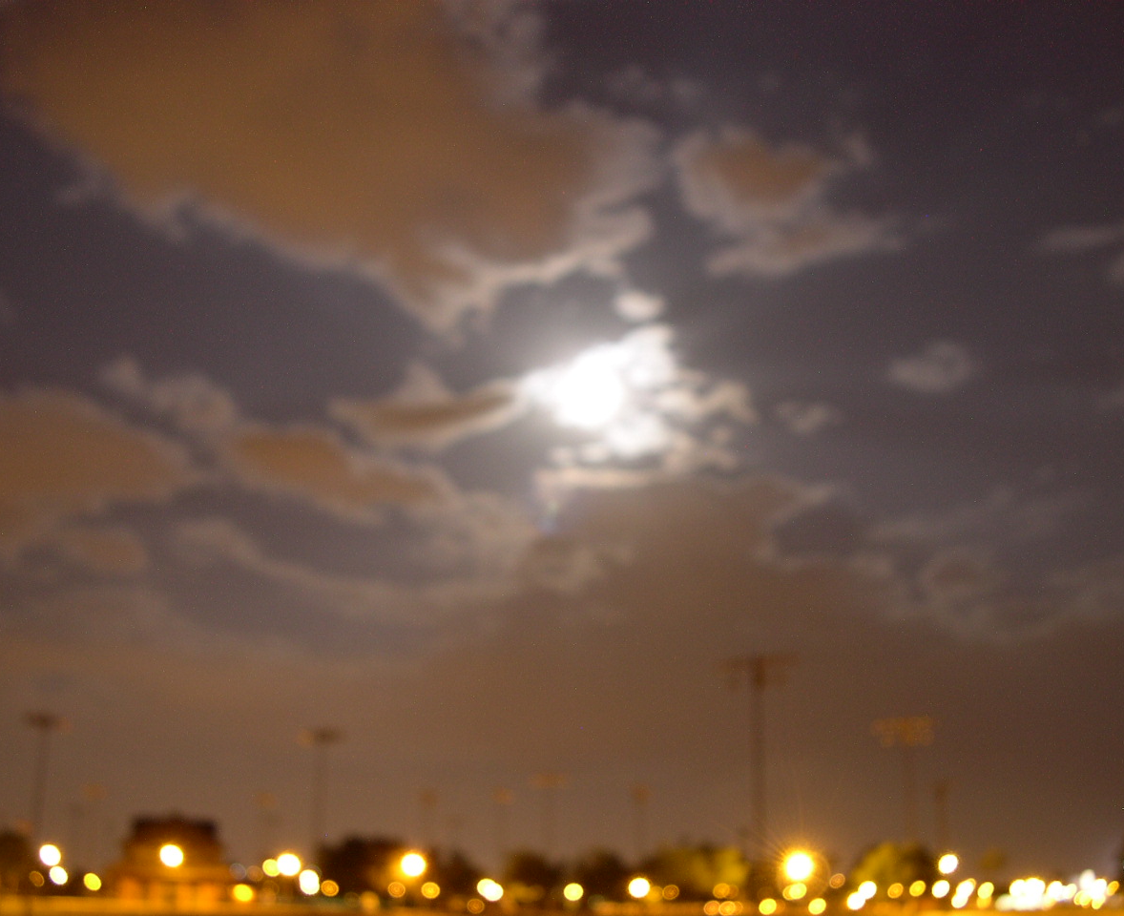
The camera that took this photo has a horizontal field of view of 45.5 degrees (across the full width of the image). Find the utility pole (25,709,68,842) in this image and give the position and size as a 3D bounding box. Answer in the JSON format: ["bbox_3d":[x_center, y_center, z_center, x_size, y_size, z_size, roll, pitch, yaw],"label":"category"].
[{"bbox_3d":[-54.072,35.576,137.243,3.320,18.500,1.000,0,-18,0],"label":"utility pole"}]

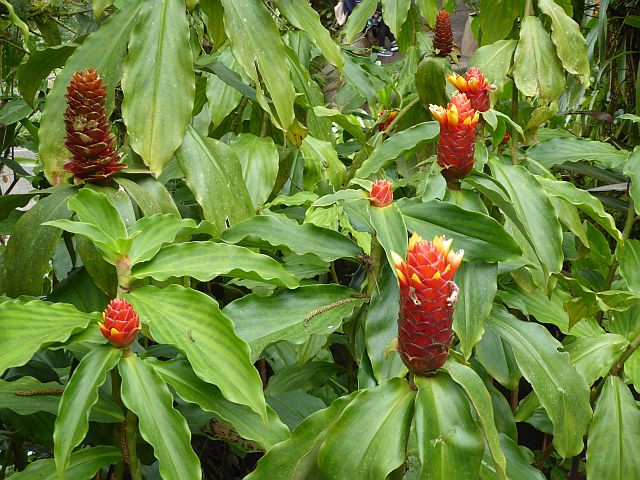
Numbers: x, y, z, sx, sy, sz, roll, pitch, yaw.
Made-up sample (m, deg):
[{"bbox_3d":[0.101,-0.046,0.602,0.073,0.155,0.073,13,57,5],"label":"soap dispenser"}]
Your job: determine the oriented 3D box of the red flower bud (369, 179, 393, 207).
[{"bbox_3d":[0.089,-0.069,1.620,0.034,0.041,0.034,0,15,0],"label":"red flower bud"}]

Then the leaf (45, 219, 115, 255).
[{"bbox_3d":[-0.308,-0.003,1.420,0.100,0.025,0.045,20,41,0],"label":"leaf"}]

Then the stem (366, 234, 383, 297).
[{"bbox_3d":[0.080,0.037,1.620,0.019,0.092,0.019,0,15,0],"label":"stem"}]

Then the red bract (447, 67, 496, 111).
[{"bbox_3d":[0.295,-0.292,2.150,0.085,0.083,0.068,0,15,0],"label":"red bract"}]

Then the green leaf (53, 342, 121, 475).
[{"bbox_3d":[-0.277,0.204,1.325,0.050,0.030,0.164,8,63,22],"label":"green leaf"}]

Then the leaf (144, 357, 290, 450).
[{"bbox_3d":[-0.121,0.192,1.345,0.186,0.035,0.060,29,36,3],"label":"leaf"}]

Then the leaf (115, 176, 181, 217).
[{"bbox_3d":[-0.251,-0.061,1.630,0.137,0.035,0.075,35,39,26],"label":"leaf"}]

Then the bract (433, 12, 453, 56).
[{"bbox_3d":[0.298,-0.503,2.700,0.050,0.115,0.050,0,17,0],"label":"bract"}]

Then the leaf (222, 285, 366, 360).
[{"bbox_3d":[-0.038,0.125,1.660,0.220,0.040,0.095,-20,51,-33],"label":"leaf"}]

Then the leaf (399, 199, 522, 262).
[{"bbox_3d":[0.192,-0.016,1.550,0.192,0.038,0.072,22,41,31],"label":"leaf"}]

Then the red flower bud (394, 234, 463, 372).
[{"bbox_3d":[0.121,0.073,1.250,0.077,0.150,0.077,3,17,-1],"label":"red flower bud"}]

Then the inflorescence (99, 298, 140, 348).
[{"bbox_3d":[-0.237,0.099,1.310,0.046,0.053,0.046,0,15,0],"label":"inflorescence"}]

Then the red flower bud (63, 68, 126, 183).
[{"bbox_3d":[-0.293,-0.150,1.450,0.075,0.148,0.075,-6,15,2],"label":"red flower bud"}]

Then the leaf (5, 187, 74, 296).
[{"bbox_3d":[-0.406,0.009,1.600,0.070,0.178,0.050,8,-20,13],"label":"leaf"}]

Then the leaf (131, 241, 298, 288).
[{"bbox_3d":[-0.115,0.028,1.210,0.185,0.040,0.070,2,29,15],"label":"leaf"}]

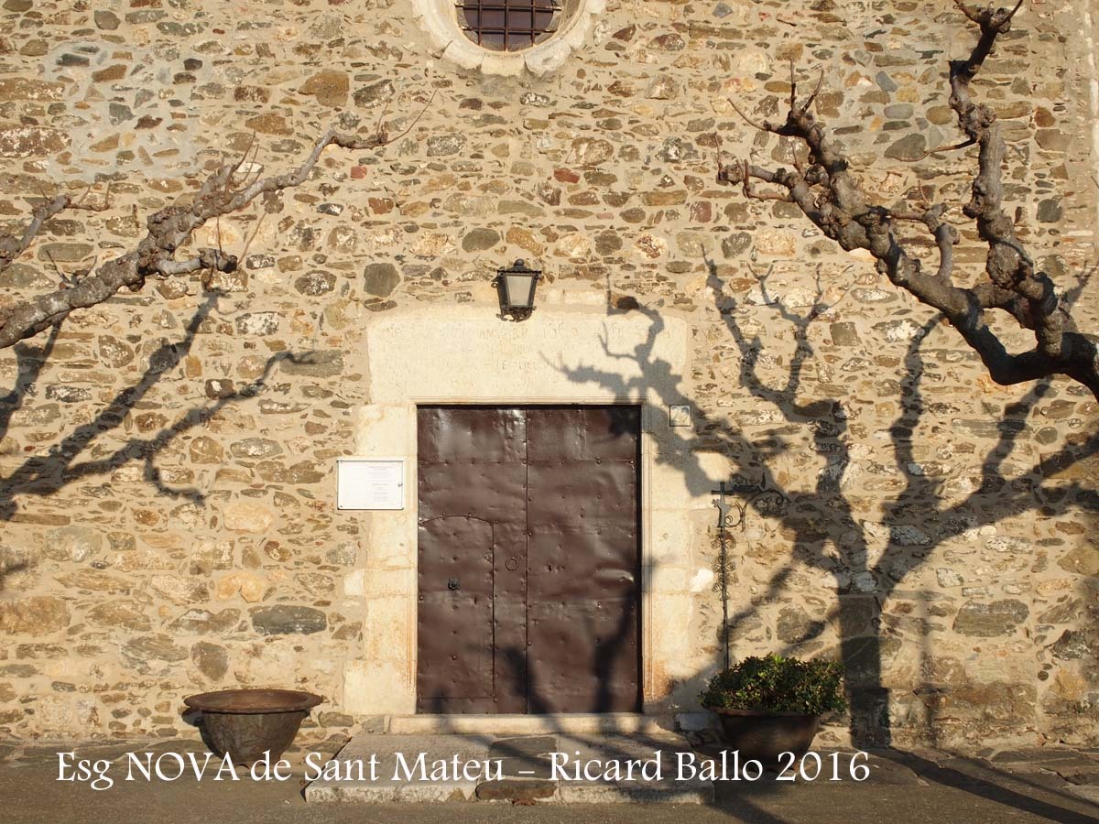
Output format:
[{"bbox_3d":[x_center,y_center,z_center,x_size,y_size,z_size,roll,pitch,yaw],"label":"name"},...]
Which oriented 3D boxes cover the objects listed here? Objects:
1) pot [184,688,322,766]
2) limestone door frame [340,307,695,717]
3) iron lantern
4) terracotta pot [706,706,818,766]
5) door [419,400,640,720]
[{"bbox_3d":[-1.899,2.052,9.368,0.889,0.410,0.889,0,-3,0],"label":"pot"},{"bbox_3d":[-0.246,0.768,11.537,2.742,3.186,0.300,0,-2,0],"label":"limestone door frame"},{"bbox_3d":[-0.229,-0.928,11.260,0.340,0.453,0.400,0,-2,0],"label":"iron lantern"},{"bbox_3d":[1.402,2.050,9.262,0.854,0.397,0.854,0,-3,0],"label":"terracotta pot"},{"bbox_3d":[-0.163,1.167,11.619,1.779,2.442,0.080,0,-2,0],"label":"door"}]

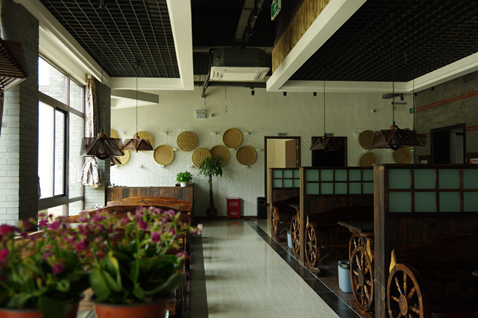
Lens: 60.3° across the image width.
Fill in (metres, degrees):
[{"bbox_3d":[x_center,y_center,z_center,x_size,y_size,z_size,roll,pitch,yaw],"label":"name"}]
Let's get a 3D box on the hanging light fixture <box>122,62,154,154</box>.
[{"bbox_3d":[-1.674,-0.864,6.800,0.510,1.505,0.510,0,-1,-6],"label":"hanging light fixture"}]

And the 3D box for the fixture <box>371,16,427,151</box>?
[{"bbox_3d":[1.853,-0.908,4.891,0.540,1.613,0.540,0,-1,-6],"label":"fixture"}]

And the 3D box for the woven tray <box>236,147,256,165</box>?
[{"bbox_3d":[0.210,-0.087,11.205,0.546,0.546,0.060,0,-2,-6],"label":"woven tray"}]

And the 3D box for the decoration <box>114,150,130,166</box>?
[{"bbox_3d":[-3.131,-0.087,10.860,0.535,0.535,0.060,0,-2,-6],"label":"decoration"}]

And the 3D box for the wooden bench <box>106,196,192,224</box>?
[{"bbox_3d":[-1.636,1.103,7.473,1.599,0.804,0.600,0,-2,-6],"label":"wooden bench"}]

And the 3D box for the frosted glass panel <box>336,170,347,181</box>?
[{"bbox_3d":[1.495,0.242,5.969,0.178,0.171,0.015,0,-1,-6],"label":"frosted glass panel"}]

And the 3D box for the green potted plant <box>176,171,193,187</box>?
[{"bbox_3d":[-1.323,0.500,10.077,0.377,0.382,0.368,0,-2,-6],"label":"green potted plant"}]

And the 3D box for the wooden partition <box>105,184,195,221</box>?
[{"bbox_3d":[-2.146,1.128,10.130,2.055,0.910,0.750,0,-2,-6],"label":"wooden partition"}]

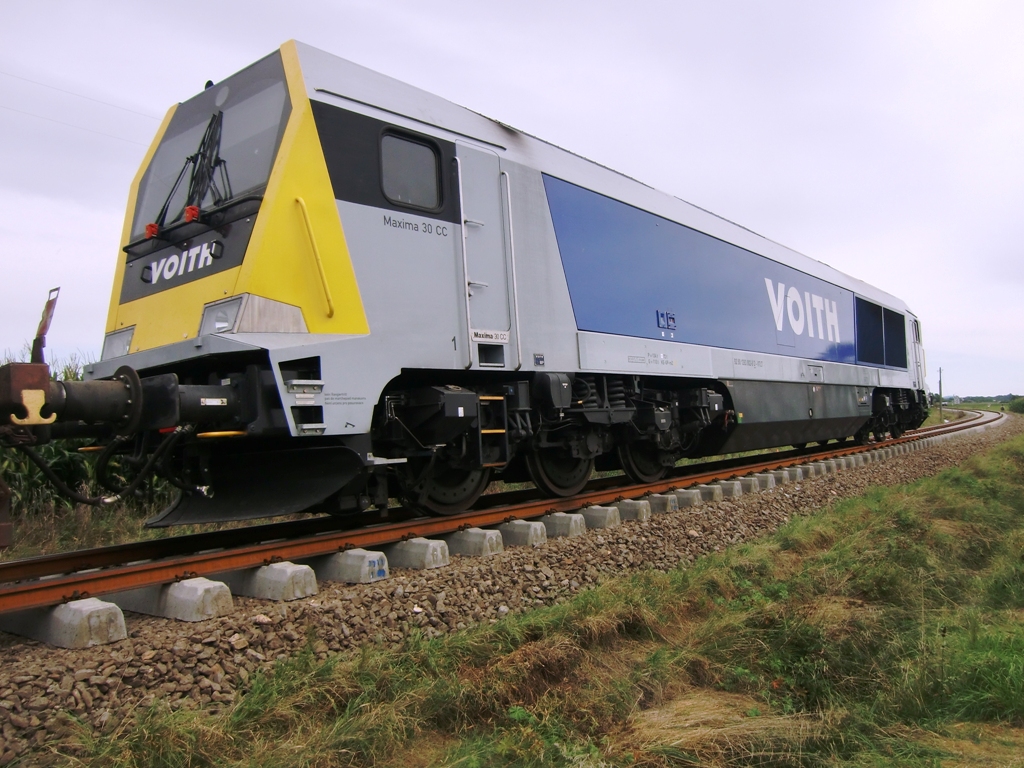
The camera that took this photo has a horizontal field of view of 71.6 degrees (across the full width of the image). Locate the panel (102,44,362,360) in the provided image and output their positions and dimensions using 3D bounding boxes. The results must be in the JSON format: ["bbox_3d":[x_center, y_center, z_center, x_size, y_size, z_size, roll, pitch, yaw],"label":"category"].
[{"bbox_3d":[-2.622,-1.579,6.391,2.720,2.550,1.120,-7,-6,40],"label":"panel"}]

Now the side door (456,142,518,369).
[{"bbox_3d":[-0.223,-1.231,6.918,0.100,2.150,0.670,-7,-6,40],"label":"side door"}]

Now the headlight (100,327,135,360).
[{"bbox_3d":[-3.624,-0.363,6.548,0.520,0.290,0.150,-7,-6,40],"label":"headlight"}]

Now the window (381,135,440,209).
[{"bbox_3d":[-0.891,-1.905,6.331,0.560,0.600,0.080,0,-6,-44],"label":"window"}]

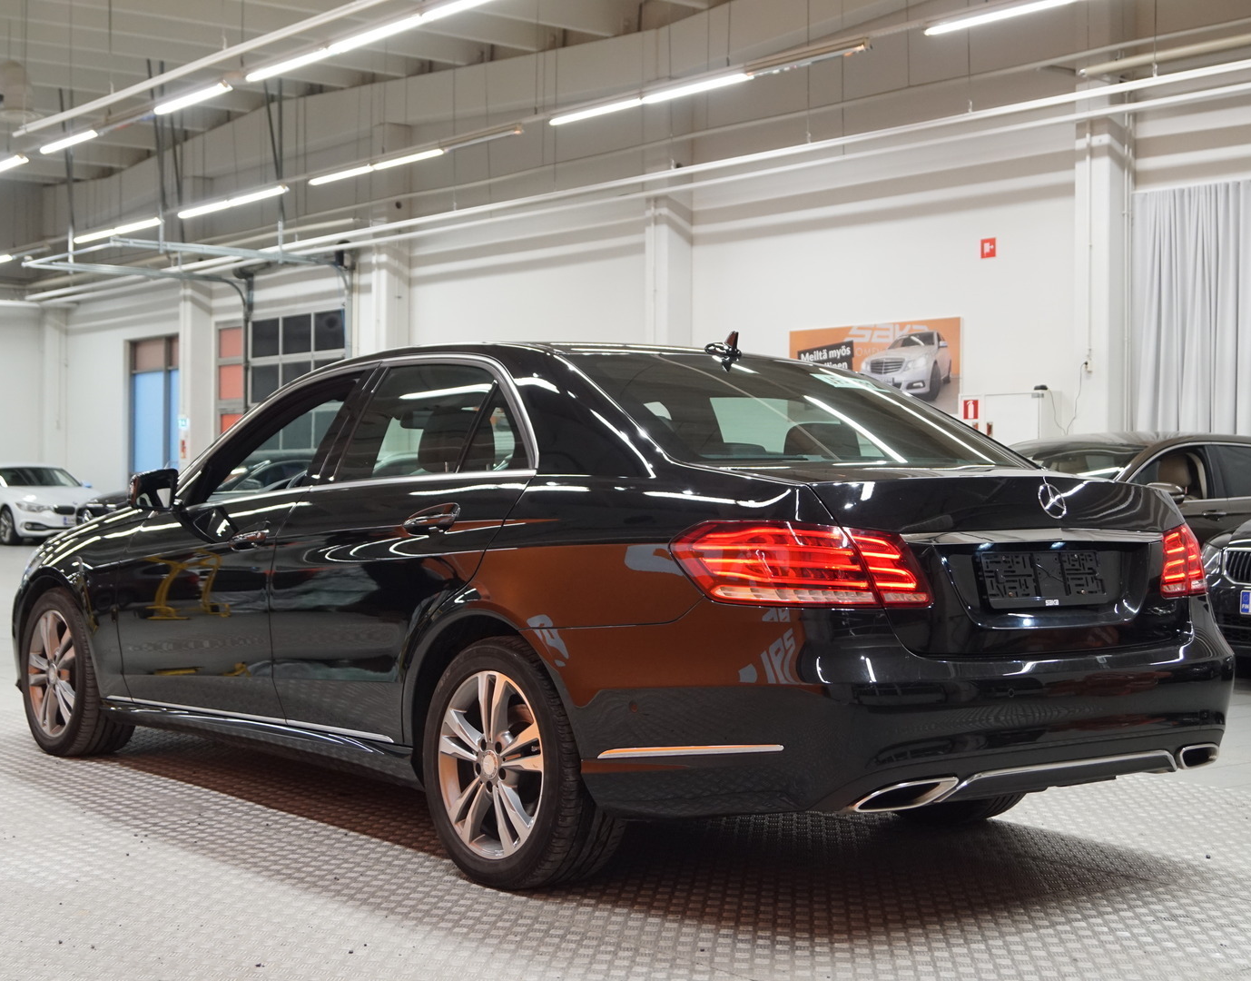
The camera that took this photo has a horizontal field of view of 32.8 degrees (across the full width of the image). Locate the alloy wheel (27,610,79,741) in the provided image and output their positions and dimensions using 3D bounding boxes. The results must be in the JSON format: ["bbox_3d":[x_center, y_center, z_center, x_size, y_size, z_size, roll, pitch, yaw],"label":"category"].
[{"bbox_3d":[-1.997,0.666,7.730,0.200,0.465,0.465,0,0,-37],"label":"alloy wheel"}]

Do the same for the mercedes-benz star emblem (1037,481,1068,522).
[{"bbox_3d":[0.994,0.025,4.943,0.092,0.092,0.014,1,-28,-37],"label":"mercedes-benz star emblem"}]

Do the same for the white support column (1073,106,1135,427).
[{"bbox_3d":[3.873,-1.107,17.137,0.340,4.150,0.360,0,0,-35],"label":"white support column"}]

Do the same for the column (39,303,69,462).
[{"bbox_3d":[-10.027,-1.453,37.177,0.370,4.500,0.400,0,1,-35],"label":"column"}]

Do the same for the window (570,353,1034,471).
[{"bbox_3d":[0.446,-0.208,5.728,1.270,0.100,0.756,1,26,-37],"label":"window"}]

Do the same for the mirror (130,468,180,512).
[{"bbox_3d":[-1.486,0.002,6.750,0.200,0.143,0.120,1,0,-37],"label":"mirror"}]

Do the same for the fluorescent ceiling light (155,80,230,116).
[{"bbox_3d":[-3.899,-3.525,19.112,0.100,0.090,1.570,0,1,-35],"label":"fluorescent ceiling light"}]

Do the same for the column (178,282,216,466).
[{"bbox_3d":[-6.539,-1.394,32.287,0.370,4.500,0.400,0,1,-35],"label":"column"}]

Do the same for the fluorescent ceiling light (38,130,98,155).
[{"bbox_3d":[-5.567,-3.490,21.231,0.120,0.100,1.569,0,0,-35],"label":"fluorescent ceiling light"}]

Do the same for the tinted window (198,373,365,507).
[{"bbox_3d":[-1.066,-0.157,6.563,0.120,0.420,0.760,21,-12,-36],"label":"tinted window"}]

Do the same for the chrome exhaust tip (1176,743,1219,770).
[{"bbox_3d":[1.419,0.661,5.273,0.090,0.072,0.240,0,0,43],"label":"chrome exhaust tip"}]

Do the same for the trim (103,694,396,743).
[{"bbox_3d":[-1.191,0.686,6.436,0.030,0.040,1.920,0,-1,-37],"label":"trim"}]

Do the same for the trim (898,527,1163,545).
[{"bbox_3d":[1.015,0.107,5.080,0.930,0.042,0.070,0,0,-37],"label":"trim"}]

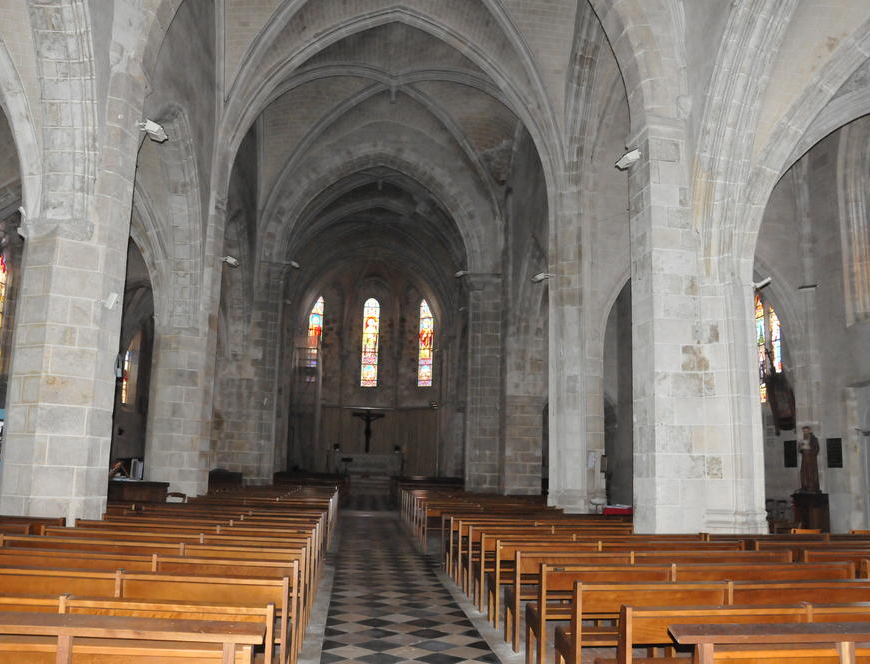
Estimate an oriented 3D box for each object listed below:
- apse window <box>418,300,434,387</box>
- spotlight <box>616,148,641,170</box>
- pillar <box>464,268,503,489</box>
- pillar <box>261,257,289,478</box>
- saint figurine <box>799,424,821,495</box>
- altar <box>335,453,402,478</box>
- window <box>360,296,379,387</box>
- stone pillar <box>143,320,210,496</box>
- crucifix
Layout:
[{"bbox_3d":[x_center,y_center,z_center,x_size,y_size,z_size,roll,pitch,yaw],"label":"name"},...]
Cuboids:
[{"bbox_3d":[-0.418,0.496,32.307,0.714,3.753,0.204,-4,-11,31],"label":"apse window"},{"bbox_3d":[2.603,-2.321,10.076,0.286,0.184,0.245,-35,-21,15],"label":"spotlight"},{"bbox_3d":[1.462,1.964,23.466,1.042,7.600,1.071,2,-9,-6],"label":"pillar"},{"bbox_3d":[-5.094,1.701,22.757,0.803,7.566,1.020,2,-9,-6],"label":"pillar"},{"bbox_3d":[8.138,2.767,16.253,0.388,1.418,0.428,3,-10,-13],"label":"saint figurine"},{"bbox_3d":[-2.627,5.354,29.817,2.435,0.943,0.918,2,-9,-6],"label":"altar"},{"bbox_3d":[-2.848,0.475,32.924,0.715,3.863,0.204,2,-9,-6],"label":"window"},{"bbox_3d":[-5.361,2.048,15.706,1.226,4.383,1.224,2,-9,-6],"label":"stone pillar"},{"bbox_3d":[-2.834,4.234,31.795,1.335,1.823,0.255,2,-9,-6],"label":"crucifix"}]

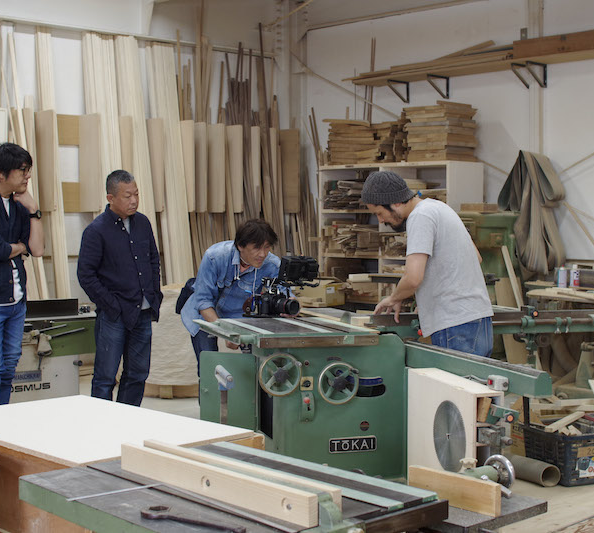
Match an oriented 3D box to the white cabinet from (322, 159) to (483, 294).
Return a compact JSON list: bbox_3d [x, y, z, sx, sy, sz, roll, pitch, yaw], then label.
[{"bbox_3d":[0.945,-0.043,9.546,0.490,1.829,1.681,-3,5,-40],"label":"white cabinet"}]

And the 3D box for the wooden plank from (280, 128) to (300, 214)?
[{"bbox_3d":[-0.106,-1.000,10.607,0.025,0.880,0.400,-3,5,-40],"label":"wooden plank"}]

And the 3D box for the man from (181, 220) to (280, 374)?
[{"bbox_3d":[-0.348,0.422,5.650,0.520,1.362,0.680,-3,5,-41],"label":"man"}]

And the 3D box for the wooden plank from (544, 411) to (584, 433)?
[{"bbox_3d":[1.448,0.842,5.393,0.037,0.026,0.357,4,10,45],"label":"wooden plank"}]

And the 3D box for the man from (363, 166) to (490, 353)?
[{"bbox_3d":[0.683,0.323,5.150,0.640,1.630,0.470,1,4,18],"label":"man"}]

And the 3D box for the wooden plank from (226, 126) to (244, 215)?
[{"bbox_3d":[-0.668,-0.976,10.132,0.025,0.872,0.400,-3,5,-40],"label":"wooden plank"}]

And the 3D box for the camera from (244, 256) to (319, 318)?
[{"bbox_3d":[-0.087,0.120,5.600,0.330,0.310,0.280,4,5,44],"label":"camera"}]

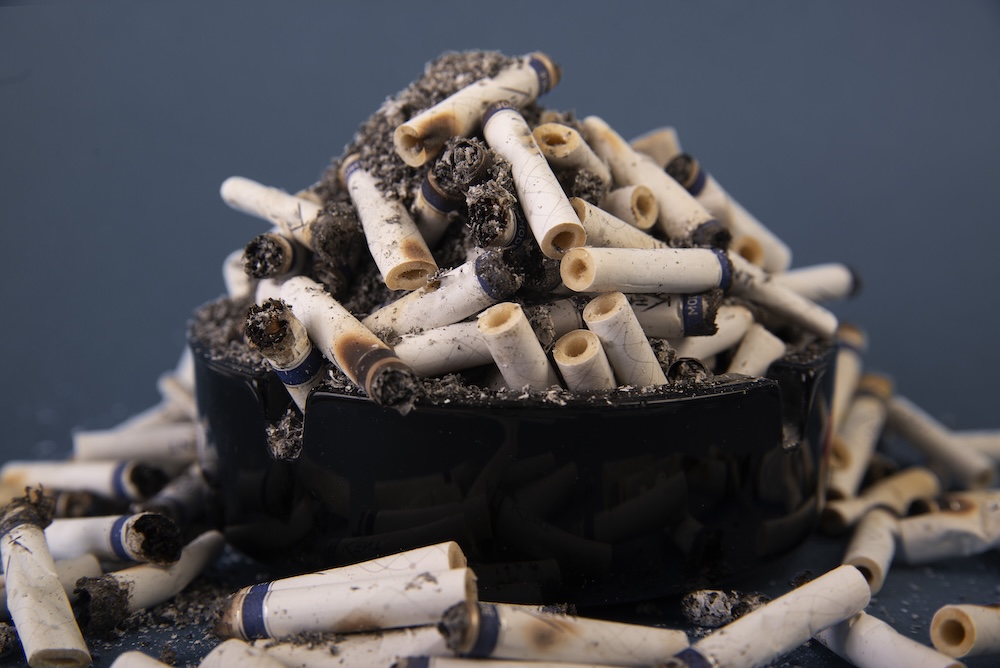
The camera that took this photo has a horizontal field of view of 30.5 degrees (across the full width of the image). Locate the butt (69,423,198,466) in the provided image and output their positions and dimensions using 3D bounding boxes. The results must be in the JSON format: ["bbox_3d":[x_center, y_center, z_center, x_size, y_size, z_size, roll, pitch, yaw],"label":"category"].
[{"bbox_3d":[-0.076,0.024,0.395,0.034,0.008,0.008,-3,8,18],"label":"butt"}]

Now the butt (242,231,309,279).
[{"bbox_3d":[-0.036,-0.015,0.353,0.008,0.008,0.035,2,2,24],"label":"butt"}]

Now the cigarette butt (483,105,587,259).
[{"bbox_3d":[0.005,-0.028,0.322,0.008,0.008,0.036,-27,47,3],"label":"cigarette butt"}]

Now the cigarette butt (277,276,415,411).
[{"bbox_3d":[-0.025,0.001,0.297,0.008,0.008,0.035,-6,28,-32],"label":"cigarette butt"}]

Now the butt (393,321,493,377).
[{"bbox_3d":[-0.001,0.001,0.332,0.037,0.008,0.008,-13,0,-6],"label":"butt"}]

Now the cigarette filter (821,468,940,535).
[{"bbox_3d":[0.070,0.031,0.338,0.027,0.008,0.008,-14,17,-38],"label":"cigarette filter"}]

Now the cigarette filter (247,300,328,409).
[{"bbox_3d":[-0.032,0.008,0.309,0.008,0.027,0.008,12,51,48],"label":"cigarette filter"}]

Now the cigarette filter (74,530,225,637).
[{"bbox_3d":[-0.055,0.039,0.295,0.009,0.009,0.034,5,11,23],"label":"cigarette filter"}]

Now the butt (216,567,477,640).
[{"bbox_3d":[-0.023,0.040,0.268,0.039,0.008,0.008,-8,7,13],"label":"butt"}]

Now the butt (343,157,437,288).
[{"bbox_3d":[-0.020,-0.019,0.309,0.008,0.008,0.033,-4,38,-22],"label":"butt"}]

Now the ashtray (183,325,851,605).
[{"bbox_3d":[0.003,0.017,0.347,0.119,0.033,0.119,0,11,0],"label":"ashtray"}]

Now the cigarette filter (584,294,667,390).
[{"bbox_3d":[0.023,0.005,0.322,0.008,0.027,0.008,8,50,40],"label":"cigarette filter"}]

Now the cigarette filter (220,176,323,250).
[{"bbox_3d":[-0.044,-0.024,0.372,0.008,0.008,0.037,24,1,-44],"label":"cigarette filter"}]

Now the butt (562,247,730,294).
[{"bbox_3d":[0.027,-0.012,0.329,0.036,0.008,0.008,-2,9,-42],"label":"butt"}]

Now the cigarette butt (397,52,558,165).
[{"bbox_3d":[-0.003,-0.041,0.332,0.037,0.008,0.008,-34,8,-39],"label":"cigarette butt"}]

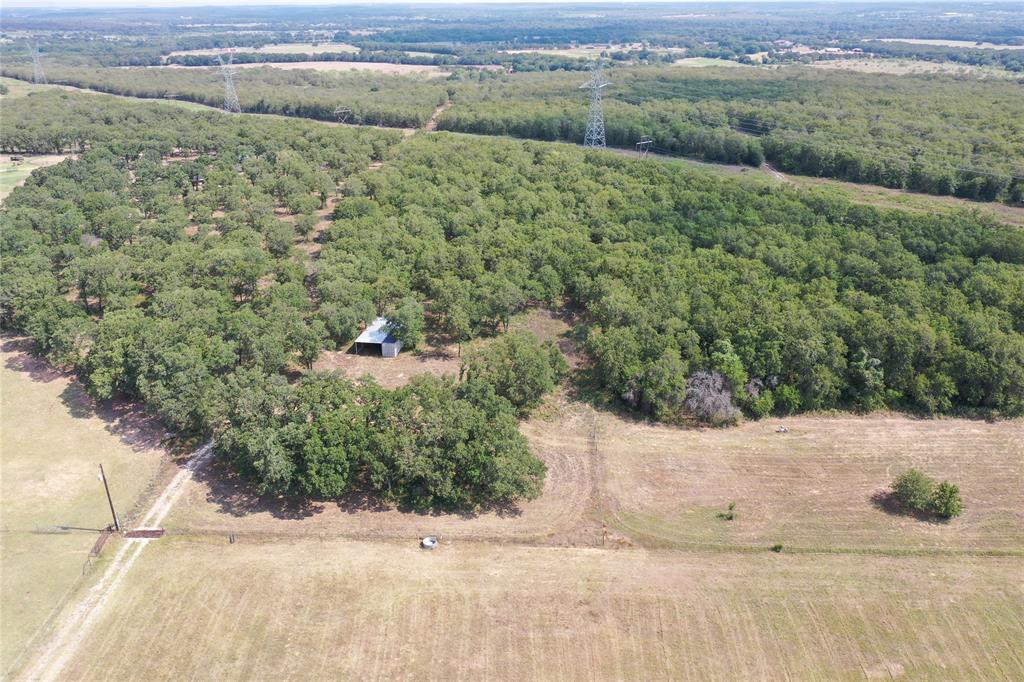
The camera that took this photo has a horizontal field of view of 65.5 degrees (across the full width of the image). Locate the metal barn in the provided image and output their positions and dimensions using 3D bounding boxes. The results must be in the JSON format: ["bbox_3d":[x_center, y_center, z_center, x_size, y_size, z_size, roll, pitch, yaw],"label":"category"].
[{"bbox_3d":[-24.265,-0.756,156.467,8.000,2.900,12.400,5,24,12],"label":"metal barn"}]

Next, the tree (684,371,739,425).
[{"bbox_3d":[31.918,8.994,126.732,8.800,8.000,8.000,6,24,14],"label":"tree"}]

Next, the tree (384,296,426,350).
[{"bbox_3d":[-20.870,-3.592,154.556,8.000,9.600,8.000,-3,23,-8],"label":"tree"}]

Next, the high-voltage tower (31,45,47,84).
[{"bbox_3d":[-388.900,-229.229,649.716,7.500,38.500,21.000,21,31,41],"label":"high-voltage tower"}]

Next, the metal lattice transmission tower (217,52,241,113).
[{"bbox_3d":[-170.951,-156.284,480.736,7.500,35.444,16.500,17,29,35],"label":"metal lattice transmission tower"}]

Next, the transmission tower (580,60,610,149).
[{"bbox_3d":[38.110,-107.662,360.448,7.500,39.500,21.000,21,31,41],"label":"transmission tower"}]

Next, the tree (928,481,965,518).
[{"bbox_3d":[56.594,20.645,103.694,4.500,4.500,4.300,14,27,30],"label":"tree"}]

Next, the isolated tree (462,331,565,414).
[{"bbox_3d":[0.578,5.198,131.365,17.000,11.500,15.000,0,23,0],"label":"isolated tree"}]

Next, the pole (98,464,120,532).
[{"bbox_3d":[-50.465,19.684,99.814,0.600,9.800,0.450,0,23,0],"label":"pole"}]

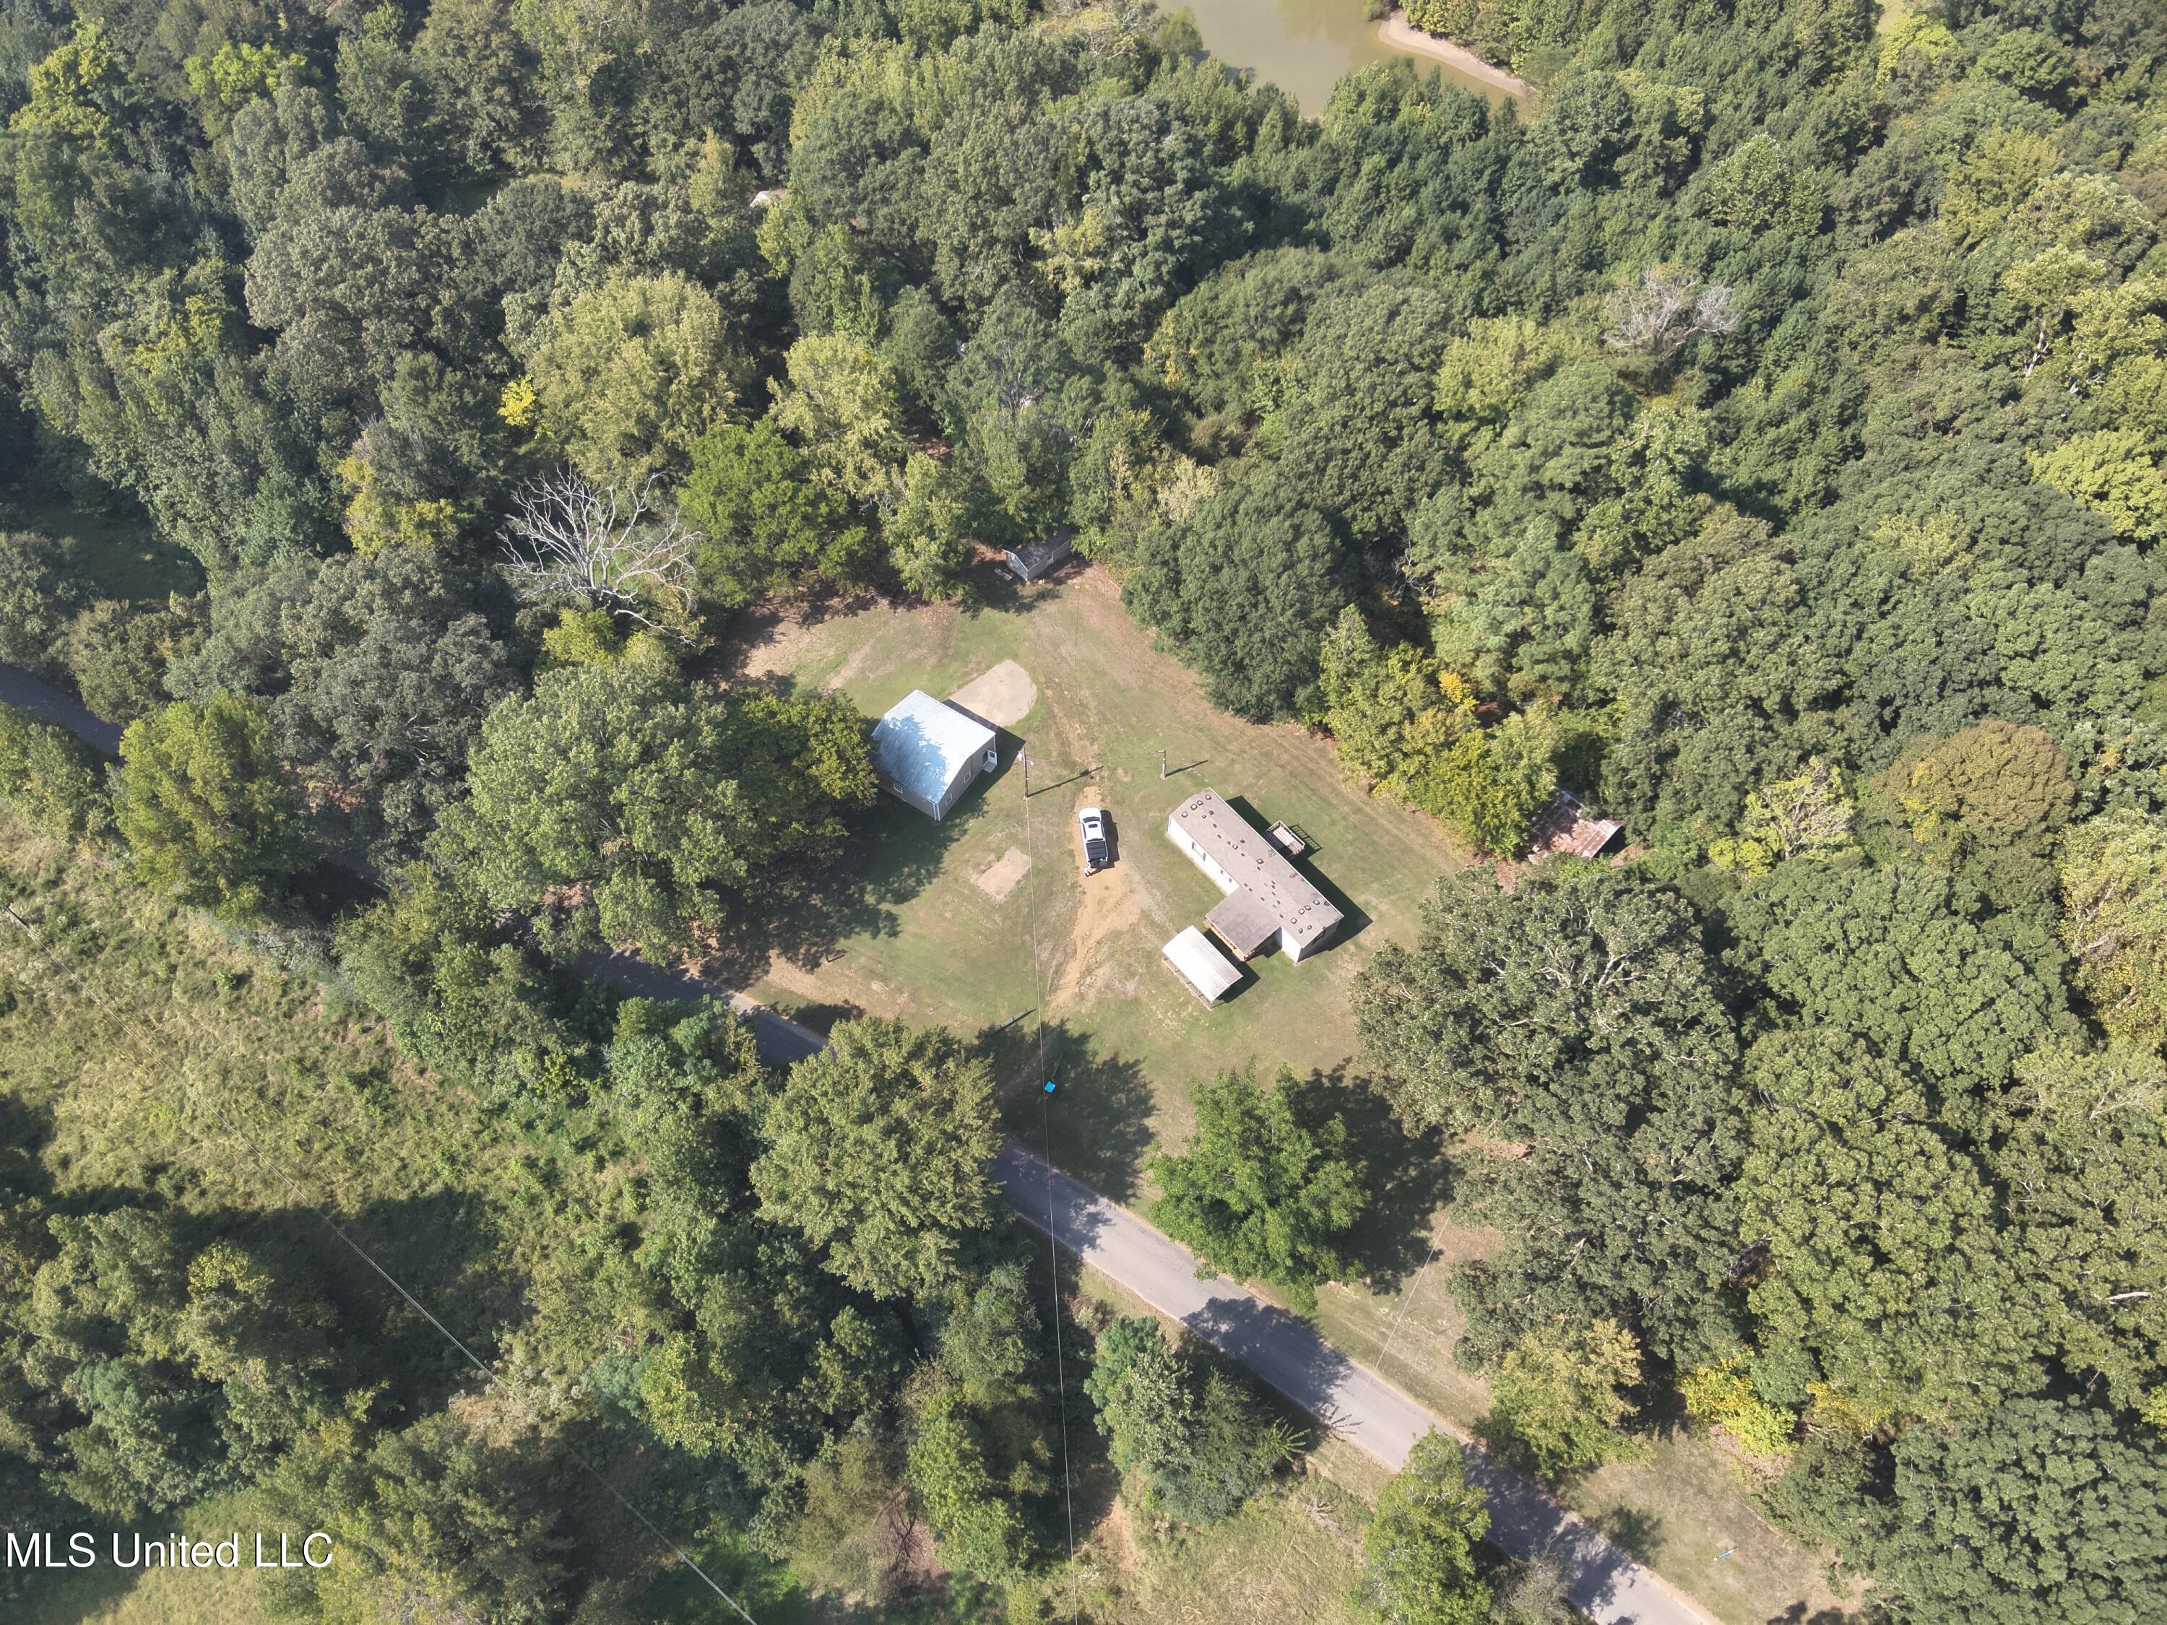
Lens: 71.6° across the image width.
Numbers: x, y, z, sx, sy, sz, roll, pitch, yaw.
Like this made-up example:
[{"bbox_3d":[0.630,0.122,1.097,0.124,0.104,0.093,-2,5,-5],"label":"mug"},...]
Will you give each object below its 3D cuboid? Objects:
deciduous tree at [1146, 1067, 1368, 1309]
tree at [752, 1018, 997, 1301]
[{"bbox_3d":[12.650,27.900,110.800,15.400,13.800,17.200,0,57,0],"label":"deciduous tree"},{"bbox_3d":[-14.950,25.900,110.200,17.200,17.000,19.000,0,57,0],"label":"tree"}]

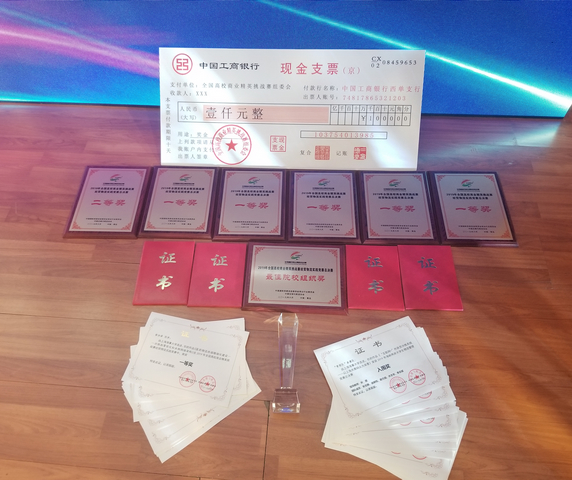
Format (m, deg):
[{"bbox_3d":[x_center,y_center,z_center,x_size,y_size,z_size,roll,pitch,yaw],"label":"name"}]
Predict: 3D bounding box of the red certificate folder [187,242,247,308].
[{"bbox_3d":[-0.206,0.103,1.466,0.162,0.008,0.221,1,56,1],"label":"red certificate folder"}]

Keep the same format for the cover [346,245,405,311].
[{"bbox_3d":[0.266,0.109,1.454,0.162,0.008,0.221,1,56,2],"label":"cover"}]

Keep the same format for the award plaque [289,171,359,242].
[{"bbox_3d":[0.127,-0.118,1.602,0.239,0.017,0.305,1,56,2],"label":"award plaque"}]

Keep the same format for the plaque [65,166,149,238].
[{"bbox_3d":[-0.596,-0.136,1.626,0.239,0.017,0.305,1,56,1],"label":"plaque"}]

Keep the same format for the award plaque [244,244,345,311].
[{"bbox_3d":[0.029,0.108,1.454,0.305,0.017,0.239,2,56,2],"label":"award plaque"}]

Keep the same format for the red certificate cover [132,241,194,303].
[{"bbox_3d":[-0.371,0.098,1.472,0.162,0.008,0.221,-1,56,0],"label":"red certificate cover"}]

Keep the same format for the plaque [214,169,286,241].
[{"bbox_3d":[-0.114,-0.125,1.611,0.239,0.017,0.305,0,56,1],"label":"plaque"}]

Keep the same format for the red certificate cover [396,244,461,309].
[{"bbox_3d":[0.432,0.110,1.451,0.162,0.008,0.221,1,56,2],"label":"red certificate cover"}]

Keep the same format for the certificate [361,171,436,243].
[{"bbox_3d":[0.368,-0.114,1.596,0.239,0.017,0.305,1,56,2],"label":"certificate"}]

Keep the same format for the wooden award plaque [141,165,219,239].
[{"bbox_3d":[-0.355,-0.136,1.622,0.239,0.017,0.305,1,56,2],"label":"wooden award plaque"}]

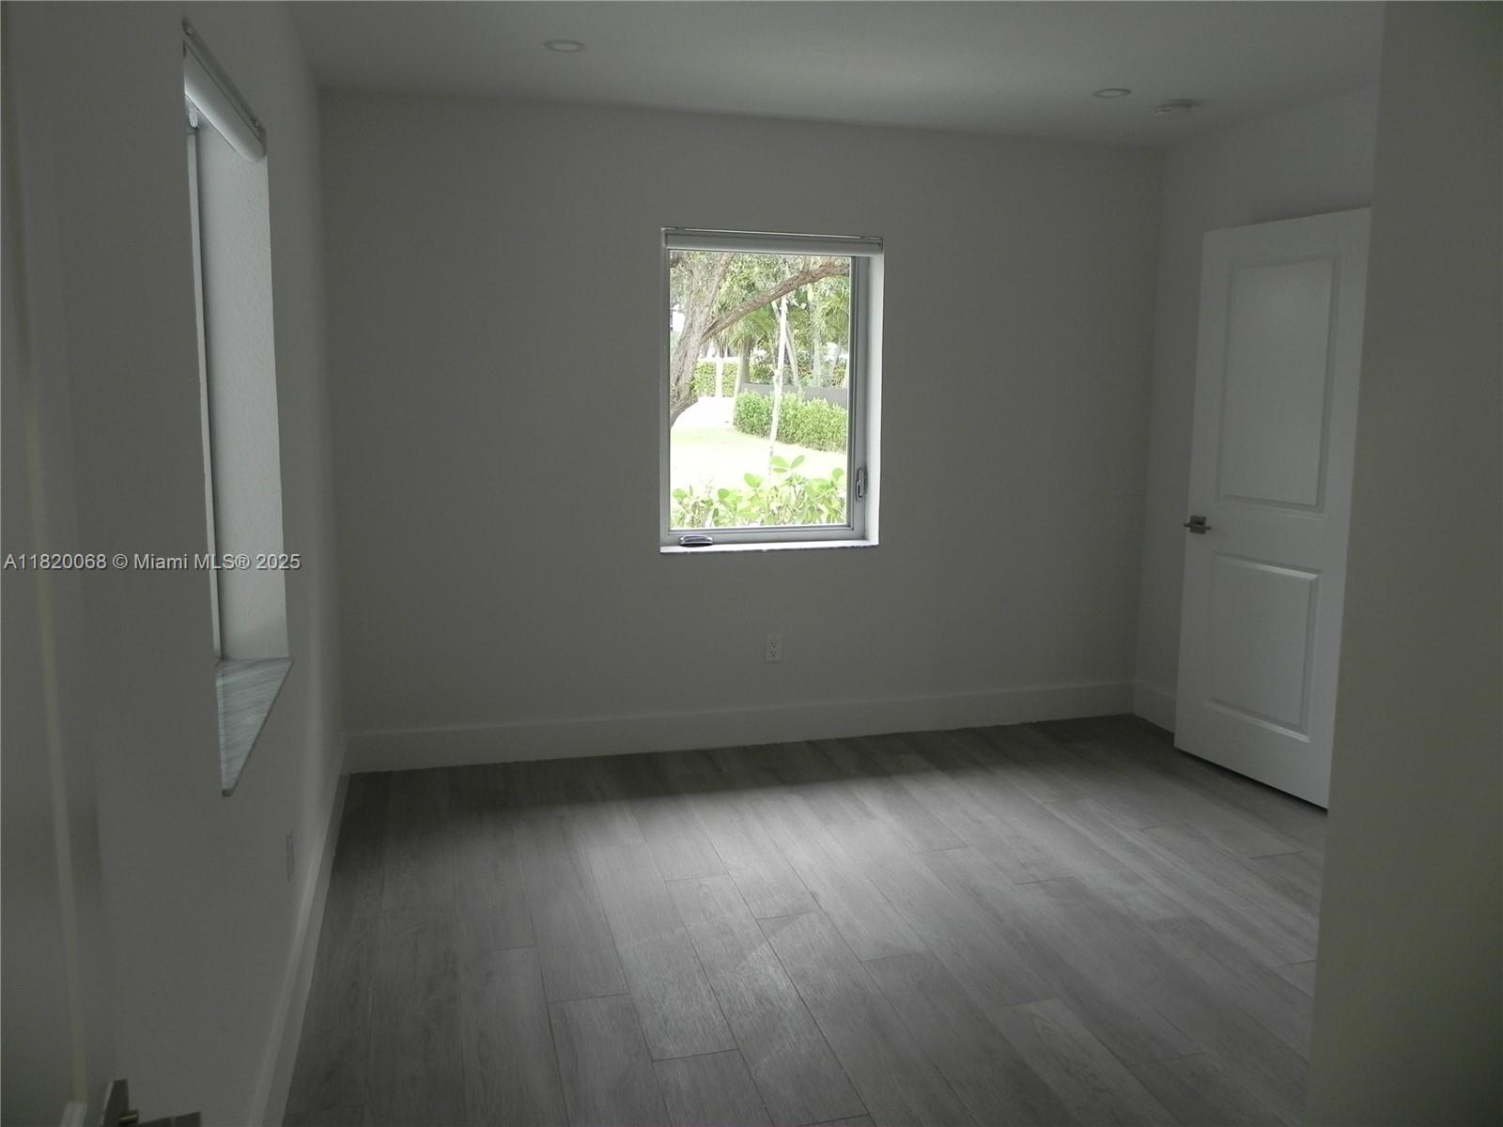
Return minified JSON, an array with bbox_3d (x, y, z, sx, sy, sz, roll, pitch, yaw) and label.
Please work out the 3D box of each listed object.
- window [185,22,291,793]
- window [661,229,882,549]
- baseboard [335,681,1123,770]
[{"bbox_3d":[-1.048,-0.290,2.199,0.140,1.225,0.890,-2,9,-16],"label":"window"},{"bbox_3d":[0.069,-0.674,4.519,0.900,1.230,0.140,-2,9,-16],"label":"window"},{"bbox_3d":[0.123,0.659,4.651,3.360,0.157,0.018,-2,9,-16],"label":"baseboard"}]

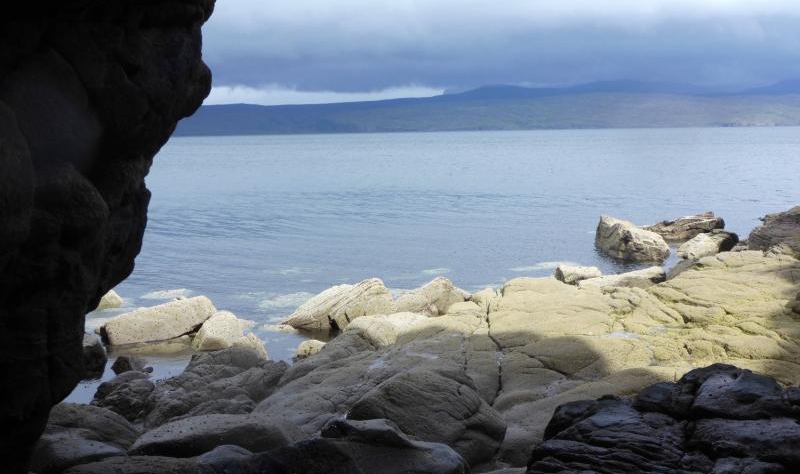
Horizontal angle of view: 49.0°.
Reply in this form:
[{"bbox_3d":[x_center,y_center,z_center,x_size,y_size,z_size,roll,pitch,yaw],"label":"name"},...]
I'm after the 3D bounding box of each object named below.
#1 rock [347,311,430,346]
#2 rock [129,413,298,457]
[{"bbox_3d":[-0.130,1.110,10.500,0.960,0.320,0.750,-1,7,0],"label":"rock"},{"bbox_3d":[-1.320,1.455,6.300,1.150,0.280,0.550,-2,7,-8],"label":"rock"}]

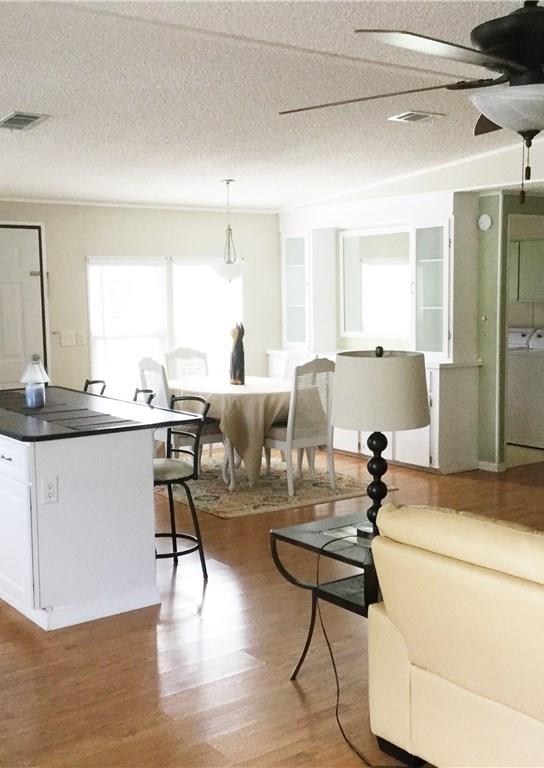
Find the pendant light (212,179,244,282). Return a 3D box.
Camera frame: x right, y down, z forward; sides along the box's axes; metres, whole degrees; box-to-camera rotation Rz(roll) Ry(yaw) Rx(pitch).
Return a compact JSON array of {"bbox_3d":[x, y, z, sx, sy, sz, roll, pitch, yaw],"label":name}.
[{"bbox_3d":[-0.334,-1.214,7.295,0.290,0.790,0.290,0,6,0],"label":"pendant light"}]

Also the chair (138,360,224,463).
[{"bbox_3d":[-0.714,0.290,7.270,0.570,1.010,0.470,-5,8,-37],"label":"chair"}]

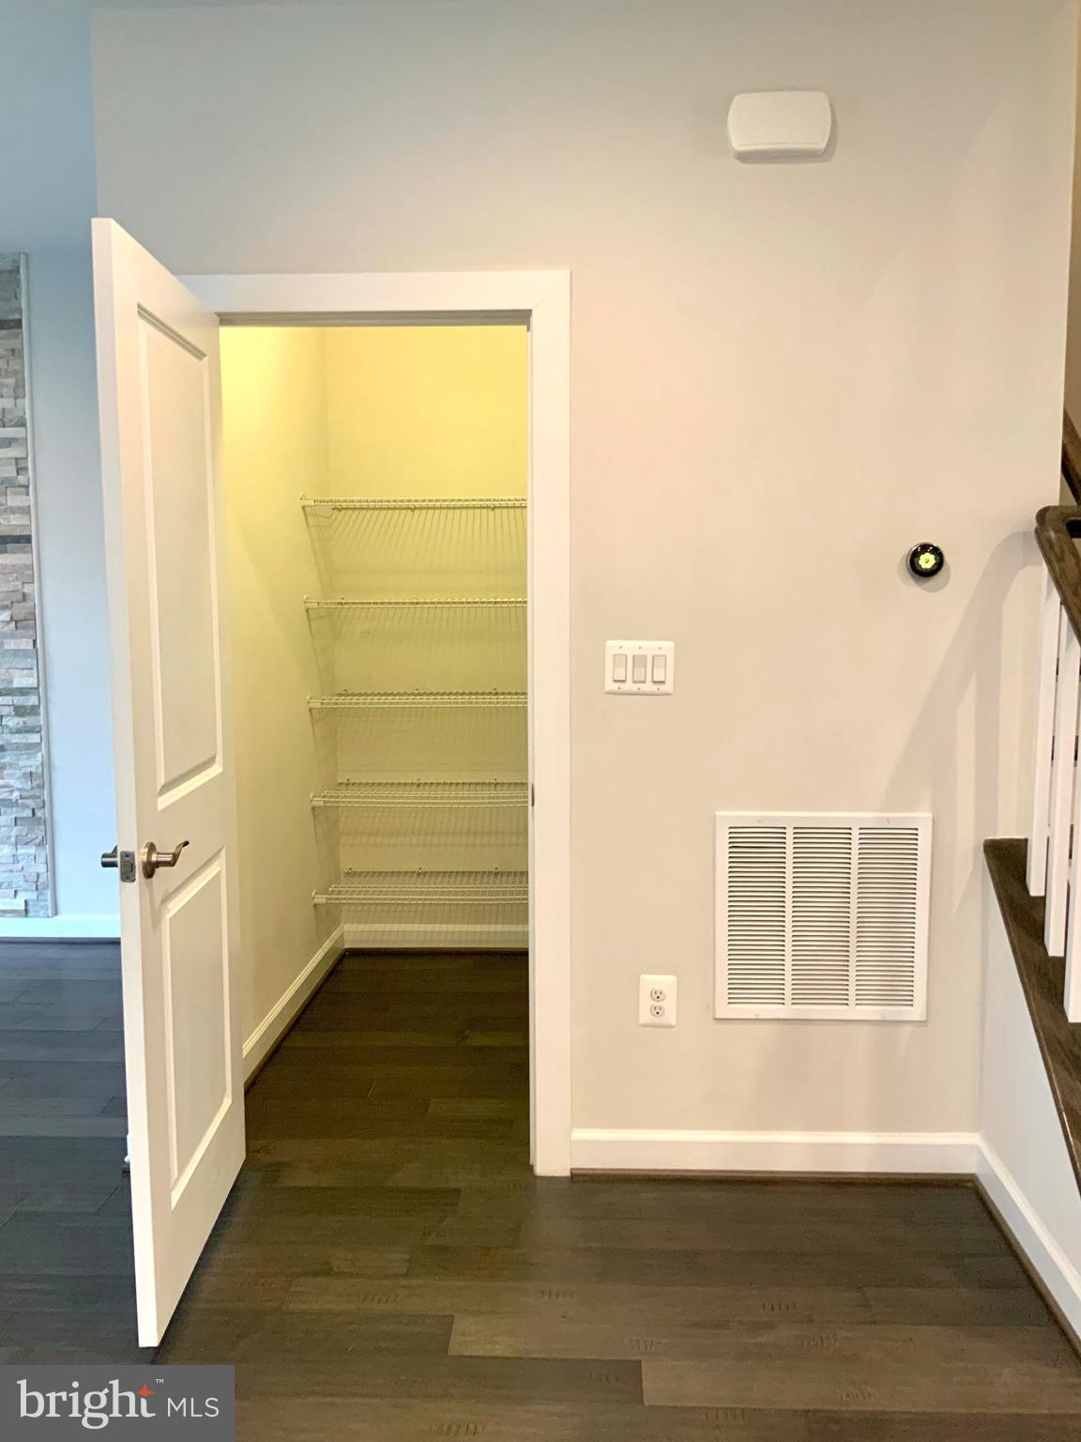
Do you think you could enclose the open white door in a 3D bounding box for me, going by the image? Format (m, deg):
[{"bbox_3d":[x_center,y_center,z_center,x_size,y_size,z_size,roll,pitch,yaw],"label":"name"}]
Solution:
[{"bbox_3d":[-0.749,0.121,2.542,0.035,2.035,0.765,0,6,-2],"label":"open white door"}]

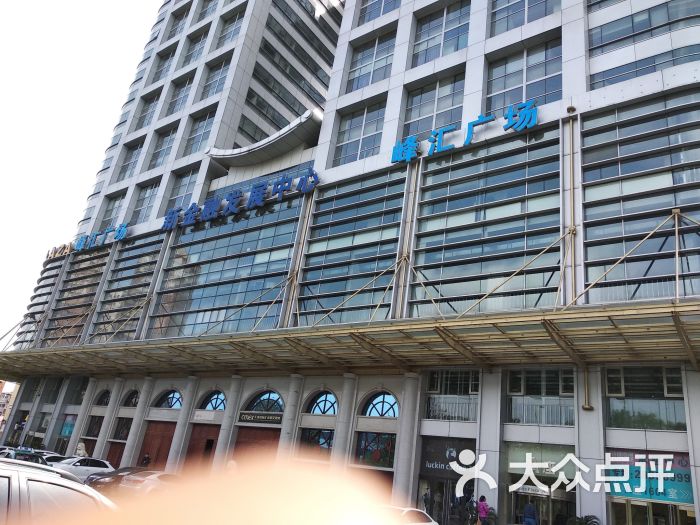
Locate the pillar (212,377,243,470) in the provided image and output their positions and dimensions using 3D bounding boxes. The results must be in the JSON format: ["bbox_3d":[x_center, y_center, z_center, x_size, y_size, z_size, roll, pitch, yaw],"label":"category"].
[{"bbox_3d":[-8.107,10.964,34.101,0.800,7.396,0.800,-9,-29,35],"label":"pillar"}]

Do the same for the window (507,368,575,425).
[{"bbox_3d":[8.809,6.093,24.073,3.384,2.544,0.200,-9,-29,35],"label":"window"}]

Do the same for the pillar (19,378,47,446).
[{"bbox_3d":[-29.508,14.504,50.002,1.080,7.588,0.792,-9,-29,35],"label":"pillar"}]

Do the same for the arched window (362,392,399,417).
[{"bbox_3d":[1.867,7.831,28.957,2.760,1.368,0.200,-9,-29,35],"label":"arched window"}]

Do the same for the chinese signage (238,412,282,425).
[{"bbox_3d":[-5.591,9.867,33.244,4.300,0.660,0.120,-9,-29,36],"label":"chinese signage"}]

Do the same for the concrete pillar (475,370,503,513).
[{"bbox_3d":[6.567,8.762,24.179,1.080,7.350,1.000,-9,-29,36],"label":"concrete pillar"}]

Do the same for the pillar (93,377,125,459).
[{"bbox_3d":[-19.604,12.951,42.438,0.780,7.200,0.780,-9,-29,36],"label":"pillar"}]

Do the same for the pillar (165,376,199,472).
[{"bbox_3d":[-11.842,11.633,36.857,0.780,7.270,0.780,-9,-29,36],"label":"pillar"}]

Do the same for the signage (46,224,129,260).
[{"bbox_3d":[-27.402,-1.977,54.434,14.985,2.065,0.300,-9,-29,35],"label":"signage"}]

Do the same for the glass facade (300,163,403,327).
[{"bbox_3d":[0.077,-0.713,32.404,7.400,10.500,0.500,-9,-29,36],"label":"glass facade"}]

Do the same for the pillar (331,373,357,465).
[{"bbox_3d":[-0.497,9.744,28.623,0.800,7.396,0.800,-9,-29,35],"label":"pillar"}]

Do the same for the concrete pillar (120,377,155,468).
[{"bbox_3d":[-16.266,12.381,40.039,0.780,7.180,0.780,-9,-29,36],"label":"concrete pillar"}]

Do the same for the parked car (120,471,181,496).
[{"bbox_3d":[-9.130,11.476,26.457,1.820,1.470,4.600,-2,-25,23],"label":"parked car"}]

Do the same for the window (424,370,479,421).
[{"bbox_3d":[5.284,6.659,26.611,3.120,2.544,0.200,-9,-29,35],"label":"window"}]

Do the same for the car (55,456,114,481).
[{"bbox_3d":[-16.599,12.530,31.500,1.840,1.550,4.450,-9,-29,35],"label":"car"}]

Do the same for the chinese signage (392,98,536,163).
[{"bbox_3d":[6.229,-7.211,29.956,8.900,2.050,0.320,-9,-29,36],"label":"chinese signage"}]

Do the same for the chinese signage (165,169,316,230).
[{"bbox_3d":[-9.113,-4.738,41.061,17.300,2.250,0.350,-9,-29,36],"label":"chinese signage"}]

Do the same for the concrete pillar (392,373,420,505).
[{"bbox_3d":[2.748,9.224,26.287,0.800,7.396,0.800,-9,-29,35],"label":"concrete pillar"}]

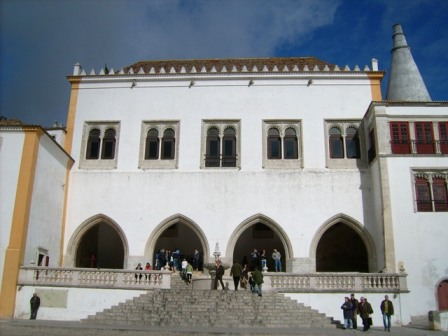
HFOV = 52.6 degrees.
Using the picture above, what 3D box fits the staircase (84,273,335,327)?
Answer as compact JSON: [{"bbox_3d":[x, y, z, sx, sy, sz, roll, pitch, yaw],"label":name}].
[{"bbox_3d":[-0.512,7.444,26.267,13.700,3.000,6.000,0,-16,4],"label":"staircase"}]

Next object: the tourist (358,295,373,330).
[{"bbox_3d":[7.111,7.346,22.829,0.660,1.650,0.480,-5,-17,21],"label":"tourist"}]

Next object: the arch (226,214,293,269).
[{"bbox_3d":[2.803,5.952,35.850,5.164,4.513,1.000,0,-15,3],"label":"arch"}]

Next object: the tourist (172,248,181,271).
[{"bbox_3d":[-3.738,7.233,35.500,0.420,1.693,0.550,-3,-16,14],"label":"tourist"}]

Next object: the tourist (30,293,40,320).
[{"bbox_3d":[-12.380,9.118,29.800,0.550,1.662,0.380,2,-15,-5],"label":"tourist"}]

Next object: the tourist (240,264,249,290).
[{"bbox_3d":[1.352,7.177,29.836,0.500,1.620,0.420,-14,-21,43],"label":"tourist"}]

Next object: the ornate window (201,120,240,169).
[{"bbox_3d":[-0.222,-1.930,37.295,3.239,4.187,0.400,0,-15,4],"label":"ornate window"}]

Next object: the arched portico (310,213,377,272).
[{"bbox_3d":[8.815,5.793,34.076,4.907,4.610,1.000,0,-16,4],"label":"arched portico"}]

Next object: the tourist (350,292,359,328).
[{"bbox_3d":[6.753,7.482,23.627,0.520,1.740,0.380,-7,-17,26],"label":"tourist"}]

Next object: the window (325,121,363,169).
[{"bbox_3d":[9.816,-1.903,36.524,3.228,4.101,0.400,0,-15,4],"label":"window"}]

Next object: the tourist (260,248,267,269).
[{"bbox_3d":[3.127,7.253,35.320,0.450,1.670,0.350,-5,-16,20],"label":"tourist"}]

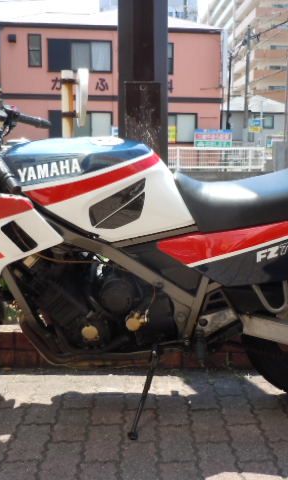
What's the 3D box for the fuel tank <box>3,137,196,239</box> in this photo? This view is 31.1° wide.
[{"bbox_3d":[-0.128,-0.191,1.668,0.590,0.305,0.360,1,22,2],"label":"fuel tank"}]

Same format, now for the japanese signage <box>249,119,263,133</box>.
[{"bbox_3d":[4.738,-4.853,22.000,0.600,0.530,0.060,0,9,-2],"label":"japanese signage"}]

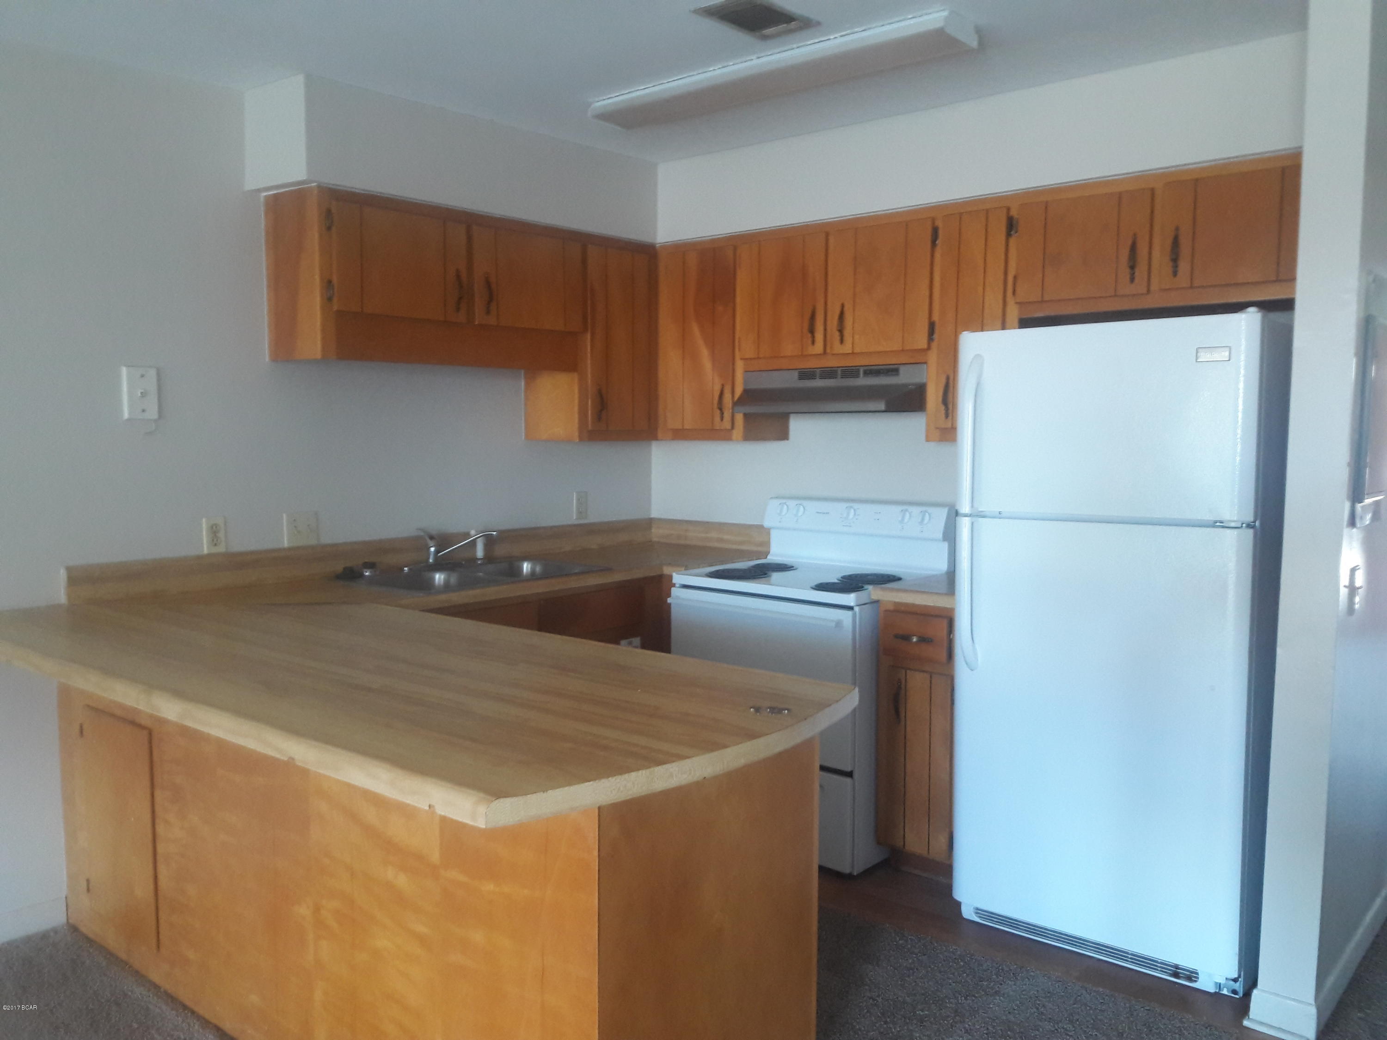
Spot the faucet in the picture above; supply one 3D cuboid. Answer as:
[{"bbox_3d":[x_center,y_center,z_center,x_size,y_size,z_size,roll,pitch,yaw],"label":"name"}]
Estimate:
[{"bbox_3d":[-0.823,0.095,3.916,0.280,0.135,0.060,0,4,-3],"label":"faucet"}]

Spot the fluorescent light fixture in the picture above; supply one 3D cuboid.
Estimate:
[{"bbox_3d":[0.194,-1.250,3.155,1.207,0.069,0.188,4,6,40],"label":"fluorescent light fixture"}]

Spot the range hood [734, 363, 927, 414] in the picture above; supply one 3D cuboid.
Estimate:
[{"bbox_3d":[0.529,-0.462,4.003,0.761,0.156,0.445,4,6,40],"label":"range hood"}]

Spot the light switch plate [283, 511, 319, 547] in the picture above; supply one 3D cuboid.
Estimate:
[{"bbox_3d":[-1.272,0.029,3.645,0.014,0.114,0.117,4,6,40],"label":"light switch plate"}]

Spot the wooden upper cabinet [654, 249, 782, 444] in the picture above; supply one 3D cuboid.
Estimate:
[{"bbox_3d":[0.110,-0.698,4.423,0.442,0.768,0.315,4,6,40],"label":"wooden upper cabinet"}]

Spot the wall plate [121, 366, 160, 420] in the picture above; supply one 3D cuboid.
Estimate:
[{"bbox_3d":[-1.603,-0.368,3.260,0.012,0.151,0.098,4,6,41],"label":"wall plate"}]

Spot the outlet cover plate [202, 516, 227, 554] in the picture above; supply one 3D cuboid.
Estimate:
[{"bbox_3d":[-1.455,0.047,3.412,0.008,0.112,0.072,4,6,40],"label":"outlet cover plate"}]

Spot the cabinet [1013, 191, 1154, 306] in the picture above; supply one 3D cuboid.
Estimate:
[{"bbox_3d":[1.245,-0.816,3.454,0.418,0.305,0.315,4,6,40],"label":"cabinet"}]

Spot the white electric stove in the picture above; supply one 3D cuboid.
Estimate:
[{"bbox_3d":[0.423,0.524,3.959,0.759,1.150,0.710,4,6,40],"label":"white electric stove"}]

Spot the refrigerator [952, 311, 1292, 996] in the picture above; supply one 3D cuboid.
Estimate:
[{"bbox_3d":[1.245,0.316,3.152,0.753,1.685,0.775,4,6,40],"label":"refrigerator"}]

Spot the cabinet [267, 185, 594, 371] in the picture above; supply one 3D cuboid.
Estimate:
[{"bbox_3d":[-0.862,-0.776,3.821,0.312,0.511,1.095,4,6,40],"label":"cabinet"}]

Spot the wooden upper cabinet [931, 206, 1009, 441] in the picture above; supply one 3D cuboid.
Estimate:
[{"bbox_3d":[0.976,-0.643,3.695,0.292,0.766,0.315,4,6,40],"label":"wooden upper cabinet"}]

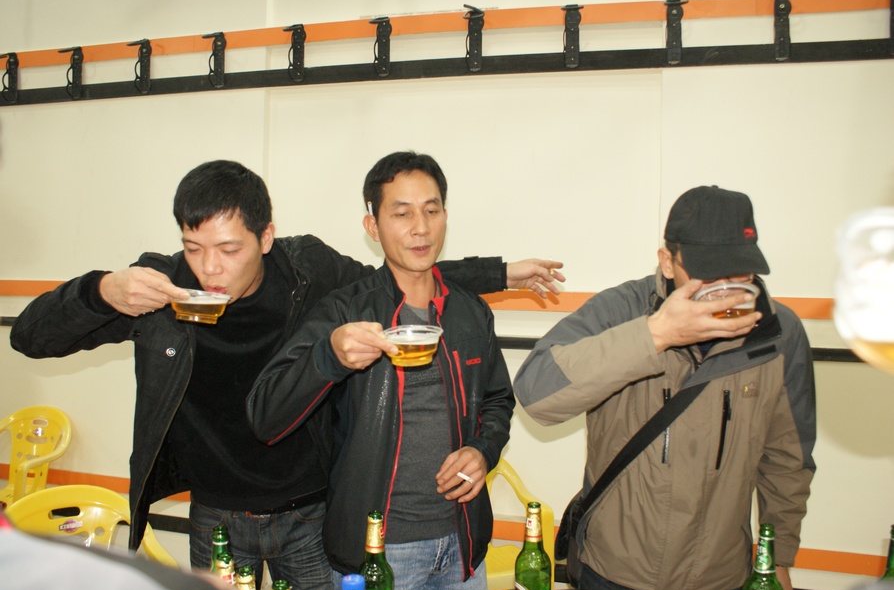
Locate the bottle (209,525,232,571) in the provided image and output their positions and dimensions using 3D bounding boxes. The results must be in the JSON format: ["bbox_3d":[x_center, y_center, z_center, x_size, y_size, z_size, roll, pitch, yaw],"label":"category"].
[{"bbox_3d":[-0.398,0.547,1.305,0.073,0.280,0.073,1,2,0],"label":"bottle"}]

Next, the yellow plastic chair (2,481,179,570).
[{"bbox_3d":[-1.040,0.990,2.140,0.560,0.790,0.560,-1,3,-44],"label":"yellow plastic chair"}]

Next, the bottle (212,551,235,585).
[{"bbox_3d":[-0.360,0.557,1.205,0.073,0.280,0.073,1,2,0],"label":"bottle"}]

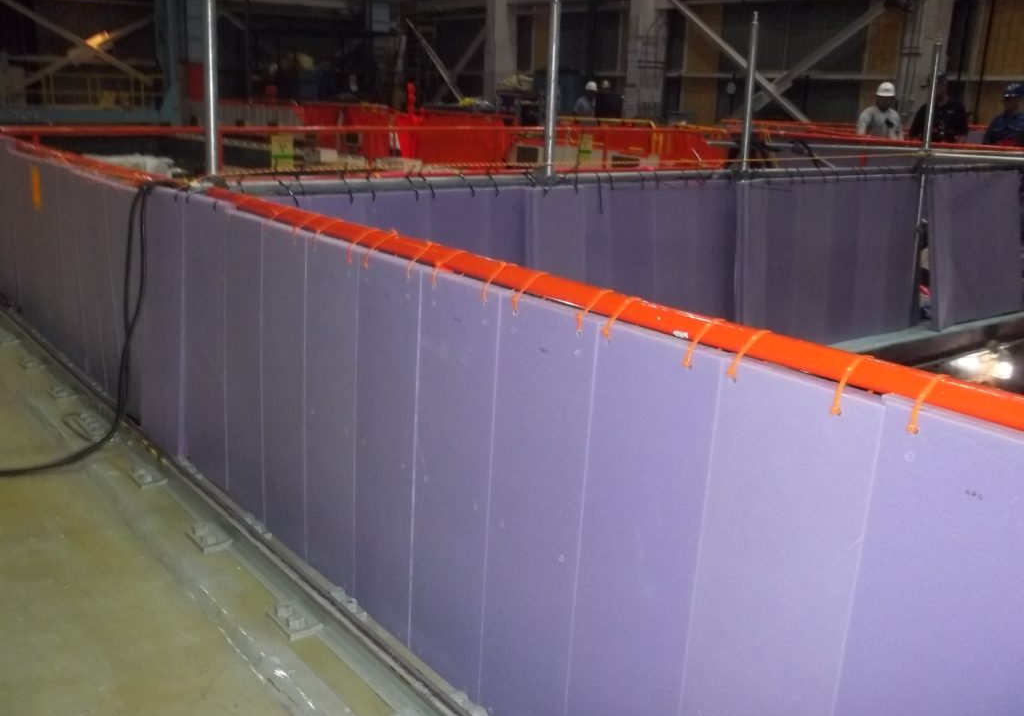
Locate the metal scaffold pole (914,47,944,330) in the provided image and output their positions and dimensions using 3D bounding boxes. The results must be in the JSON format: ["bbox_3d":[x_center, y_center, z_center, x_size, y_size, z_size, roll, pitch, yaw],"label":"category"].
[{"bbox_3d":[2.582,-1.062,6.116,0.046,1.756,0.046,-11,18,-37],"label":"metal scaffold pole"}]

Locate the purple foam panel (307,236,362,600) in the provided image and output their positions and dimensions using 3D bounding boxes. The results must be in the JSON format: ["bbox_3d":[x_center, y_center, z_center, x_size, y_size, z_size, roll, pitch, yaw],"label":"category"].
[{"bbox_3d":[-0.519,0.177,2.891,0.044,1.039,0.312,-9,19,-38],"label":"purple foam panel"}]

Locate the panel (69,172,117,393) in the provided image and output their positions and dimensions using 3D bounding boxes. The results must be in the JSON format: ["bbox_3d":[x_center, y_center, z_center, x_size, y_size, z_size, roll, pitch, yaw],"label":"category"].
[{"bbox_3d":[-1.924,-0.360,4.501,0.035,0.980,0.314,-8,19,-37],"label":"panel"}]

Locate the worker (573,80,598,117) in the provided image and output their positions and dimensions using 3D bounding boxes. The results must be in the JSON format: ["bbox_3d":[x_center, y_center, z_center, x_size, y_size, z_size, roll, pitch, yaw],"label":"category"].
[{"bbox_3d":[1.232,-3.929,17.024,0.360,1.730,0.500,13,18,34],"label":"worker"}]

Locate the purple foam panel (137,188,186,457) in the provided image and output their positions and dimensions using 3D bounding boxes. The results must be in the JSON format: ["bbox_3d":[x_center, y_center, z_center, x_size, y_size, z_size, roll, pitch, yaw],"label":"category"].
[{"bbox_3d":[-1.408,-0.146,3.928,0.044,1.039,0.437,-9,19,-38],"label":"purple foam panel"}]

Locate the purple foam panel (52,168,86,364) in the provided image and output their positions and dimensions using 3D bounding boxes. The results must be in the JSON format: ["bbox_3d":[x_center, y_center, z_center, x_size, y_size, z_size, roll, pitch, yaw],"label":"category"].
[{"bbox_3d":[-2.228,-0.468,4.972,0.044,1.039,0.296,-9,19,-38],"label":"purple foam panel"}]

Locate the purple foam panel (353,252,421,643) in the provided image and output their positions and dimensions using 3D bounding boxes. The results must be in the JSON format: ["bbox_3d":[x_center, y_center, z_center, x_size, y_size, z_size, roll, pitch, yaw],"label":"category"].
[{"bbox_3d":[-0.325,0.250,2.658,0.044,1.039,0.312,-9,19,-38],"label":"purple foam panel"}]

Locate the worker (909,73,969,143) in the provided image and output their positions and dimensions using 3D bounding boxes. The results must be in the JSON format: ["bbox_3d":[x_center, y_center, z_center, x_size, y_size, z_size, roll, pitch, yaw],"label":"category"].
[{"bbox_3d":[4.422,-2.104,10.435,0.600,1.800,0.360,11,17,30],"label":"worker"}]

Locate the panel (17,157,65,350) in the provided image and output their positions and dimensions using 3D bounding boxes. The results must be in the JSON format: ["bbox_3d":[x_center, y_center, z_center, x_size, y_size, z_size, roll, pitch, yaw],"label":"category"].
[{"bbox_3d":[-2.488,-0.570,5.192,0.035,0.980,0.304,-8,19,-37],"label":"panel"}]

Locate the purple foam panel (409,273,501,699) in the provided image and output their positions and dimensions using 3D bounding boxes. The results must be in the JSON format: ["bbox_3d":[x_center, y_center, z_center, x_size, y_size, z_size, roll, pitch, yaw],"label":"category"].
[{"bbox_3d":[-0.130,0.304,2.307,0.035,0.980,0.303,-8,19,-37],"label":"purple foam panel"}]

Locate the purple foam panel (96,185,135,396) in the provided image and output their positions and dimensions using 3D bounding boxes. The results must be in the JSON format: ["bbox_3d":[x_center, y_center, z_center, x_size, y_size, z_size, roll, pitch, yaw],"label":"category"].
[{"bbox_3d":[-1.691,-0.266,4.323,0.044,1.039,0.374,-9,19,-38],"label":"purple foam panel"}]

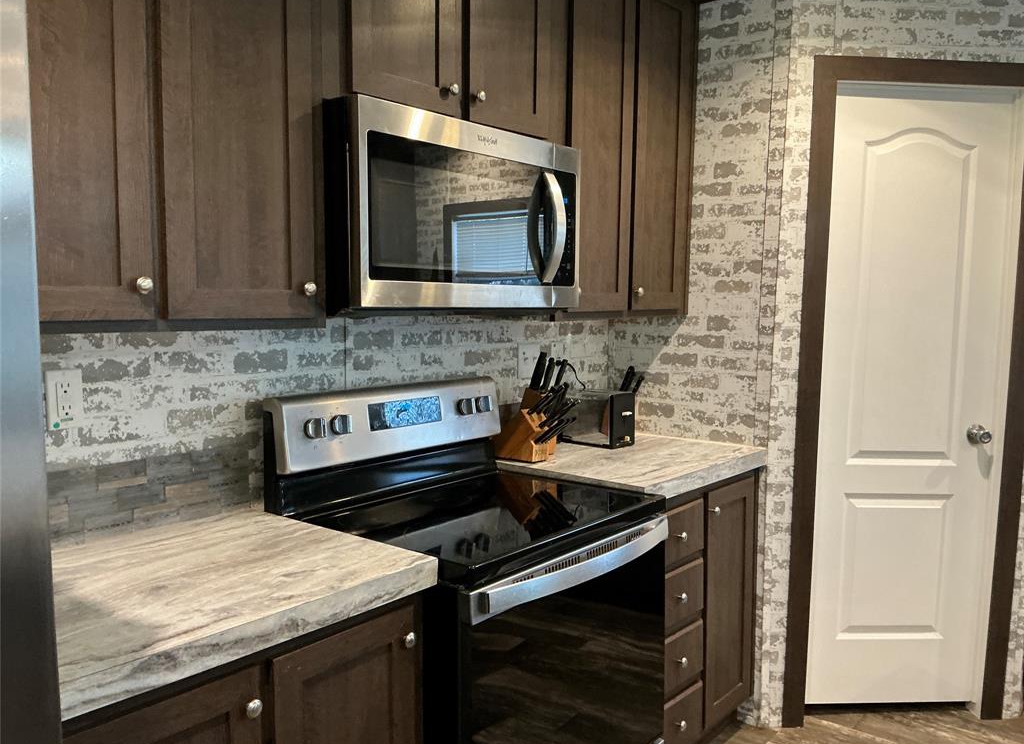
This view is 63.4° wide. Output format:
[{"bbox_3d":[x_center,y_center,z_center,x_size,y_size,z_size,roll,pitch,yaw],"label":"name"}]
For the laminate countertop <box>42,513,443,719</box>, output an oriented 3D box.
[{"bbox_3d":[-0.600,0.382,1.489,0.615,0.048,0.699,4,6,40],"label":"laminate countertop"}]

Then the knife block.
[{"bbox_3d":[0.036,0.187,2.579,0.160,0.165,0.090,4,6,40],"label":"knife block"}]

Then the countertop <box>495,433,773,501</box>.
[{"bbox_3d":[0.358,0.288,2.633,0.615,0.048,0.774,4,6,40],"label":"countertop"}]

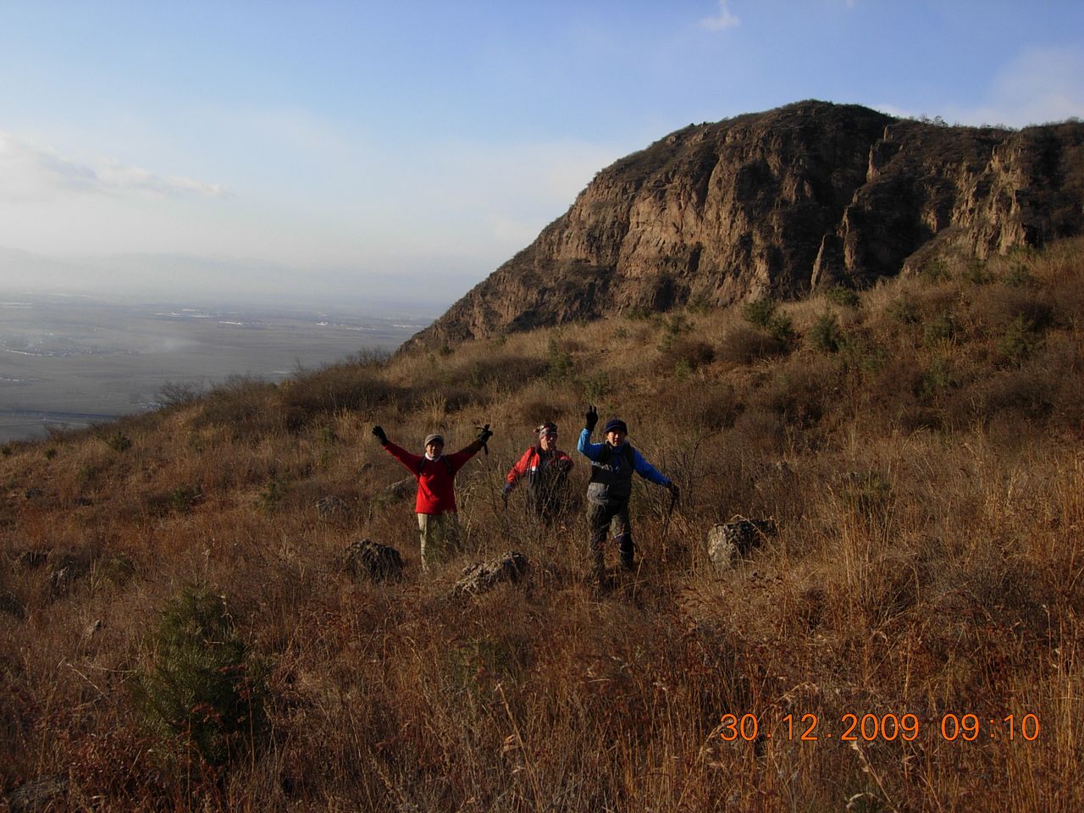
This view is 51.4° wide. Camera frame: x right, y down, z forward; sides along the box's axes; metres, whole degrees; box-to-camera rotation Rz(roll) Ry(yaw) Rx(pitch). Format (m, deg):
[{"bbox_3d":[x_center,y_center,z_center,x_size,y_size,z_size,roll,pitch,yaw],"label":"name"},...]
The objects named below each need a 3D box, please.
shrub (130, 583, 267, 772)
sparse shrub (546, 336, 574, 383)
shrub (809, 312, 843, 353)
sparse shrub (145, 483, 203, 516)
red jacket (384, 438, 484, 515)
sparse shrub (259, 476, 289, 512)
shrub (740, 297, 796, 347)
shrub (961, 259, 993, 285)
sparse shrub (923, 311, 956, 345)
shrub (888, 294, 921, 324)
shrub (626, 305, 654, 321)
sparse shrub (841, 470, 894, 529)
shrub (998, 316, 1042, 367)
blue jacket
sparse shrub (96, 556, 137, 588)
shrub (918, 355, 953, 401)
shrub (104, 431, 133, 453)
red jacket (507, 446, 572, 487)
[{"bbox_3d":[-1.889,1.488,6.200,0.745,1.013,0.745,1,6,0],"label":"shrub"},{"bbox_3d":[0.533,-1.401,33.000,0.843,1.339,0.801,1,6,0],"label":"sparse shrub"},{"bbox_3d":[8.041,-2.103,32.000,0.962,1.154,0.913,1,6,0],"label":"shrub"},{"bbox_3d":[-7.164,1.810,22.000,1.100,0.650,0.900,1,6,0],"label":"sparse shrub"},{"bbox_3d":[-1.303,0.837,13.500,1.197,0.892,0.360,1,6,-3],"label":"red jacket"},{"bbox_3d":[-4.398,1.438,18.500,0.473,0.584,0.449,1,6,0],"label":"sparse shrub"},{"bbox_3d":[6.832,-2.516,34.000,1.686,1.481,1.264,1,6,0],"label":"shrub"},{"bbox_3d":[20.830,-6.429,54.000,1.500,1.220,1.400,1,6,0],"label":"shrub"},{"bbox_3d":[10.228,-2.037,29.000,0.828,0.871,0.786,1,6,0],"label":"sparse shrub"},{"bbox_3d":[14.485,-3.904,45.000,1.320,1.200,1.200,1,6,0],"label":"shrub"},{"bbox_3d":[4.338,-4.150,50.000,1.277,0.777,1.213,1,6,0],"label":"shrub"},{"bbox_3d":[3.524,1.013,12.200,0.600,0.650,0.550,1,6,0],"label":"sparse shrub"},{"bbox_3d":[10.389,-1.426,24.500,0.957,1.104,0.909,1,6,0],"label":"shrub"},{"bbox_3d":[0.879,0.635,12.000,0.980,0.800,0.420,1,6,-2],"label":"blue jacket"},{"bbox_3d":[-5.726,2.209,15.200,0.550,0.440,0.500,1,6,0],"label":"sparse shrub"},{"bbox_3d":[7.328,-0.528,21.000,0.631,0.820,0.599,1,6,0],"label":"shrub"},{"bbox_3d":[-15.039,1.247,40.000,1.020,0.800,0.900,1,6,0],"label":"shrub"},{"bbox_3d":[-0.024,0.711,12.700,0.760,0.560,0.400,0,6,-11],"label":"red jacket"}]

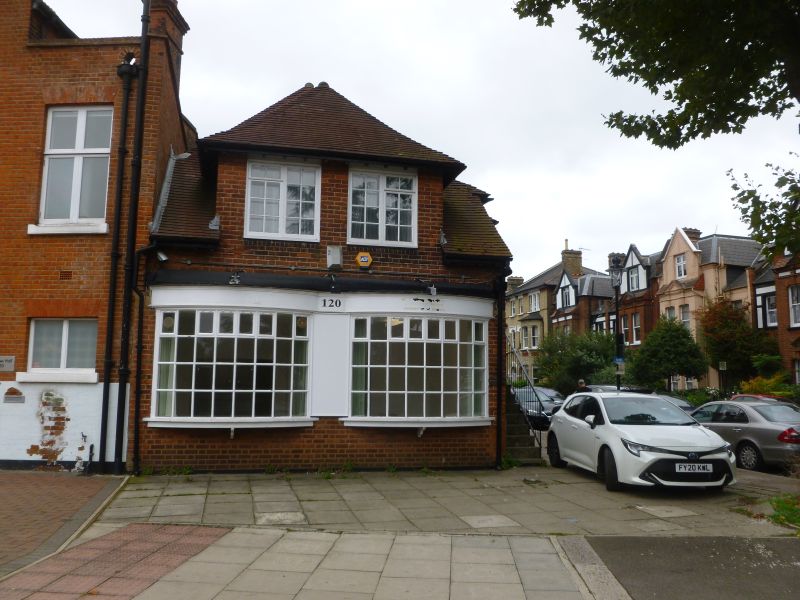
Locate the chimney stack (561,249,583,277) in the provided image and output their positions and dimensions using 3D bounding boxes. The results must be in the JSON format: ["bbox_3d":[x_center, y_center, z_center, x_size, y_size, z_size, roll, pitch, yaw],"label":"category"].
[{"bbox_3d":[16.432,-3.593,62.000,1.800,2.700,1.100,2,-7,-7],"label":"chimney stack"}]

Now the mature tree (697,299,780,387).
[{"bbox_3d":[16.141,2.879,30.857,3.900,5.940,3.700,2,-7,-7],"label":"mature tree"}]

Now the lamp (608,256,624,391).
[{"bbox_3d":[6.061,1.380,18.117,0.420,5.280,0.420,2,-7,-7],"label":"lamp"}]

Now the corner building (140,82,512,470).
[{"bbox_3d":[-1.733,-0.607,14.729,6.600,7.950,7.200,2,-7,-11],"label":"corner building"}]

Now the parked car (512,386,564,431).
[{"bbox_3d":[4.310,3.724,22.087,1.790,1.450,4.300,2,-7,-11],"label":"parked car"}]

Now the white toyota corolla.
[{"bbox_3d":[3.950,2.326,11.086,1.800,1.440,4.370,2,-7,-6],"label":"white toyota corolla"}]

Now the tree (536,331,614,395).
[{"bbox_3d":[12.565,4.925,46.330,5.400,5.500,5.000,2,-7,-7],"label":"tree"}]

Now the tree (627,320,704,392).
[{"bbox_3d":[14.602,3.686,35.322,4.100,5.370,4.000,2,-7,-7],"label":"tree"}]

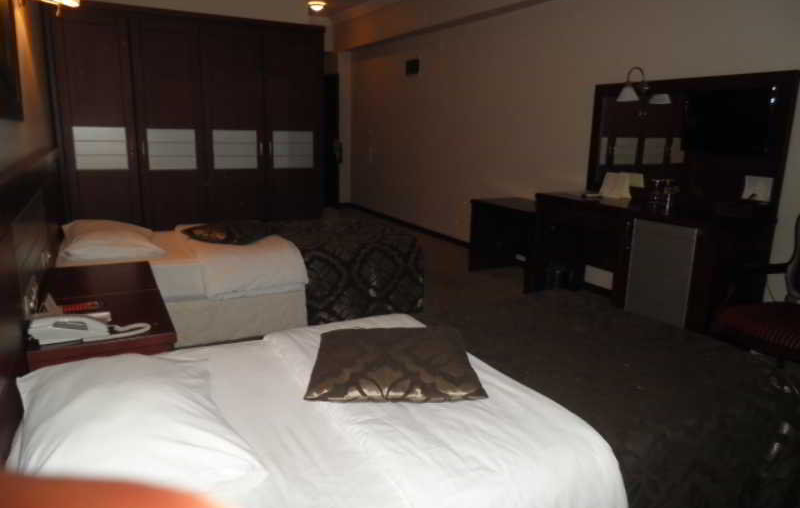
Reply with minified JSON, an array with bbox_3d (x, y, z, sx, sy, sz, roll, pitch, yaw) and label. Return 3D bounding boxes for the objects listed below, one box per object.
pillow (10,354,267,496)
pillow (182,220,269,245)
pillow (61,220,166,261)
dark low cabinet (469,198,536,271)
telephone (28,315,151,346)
[{"bbox_3d":[-0.668,0.360,1.342,0.512,0.149,0.688,-5,15,-28],"label":"pillow"},{"bbox_3d":[-1.117,-0.155,3.607,0.496,0.112,0.496,-5,15,-28],"label":"pillow"},{"bbox_3d":[-1.724,-0.128,3.294,0.533,0.149,0.719,-5,15,-28],"label":"pillow"},{"bbox_3d":[1.042,-0.104,4.674,0.539,0.636,0.787,-5,15,-28],"label":"dark low cabinet"},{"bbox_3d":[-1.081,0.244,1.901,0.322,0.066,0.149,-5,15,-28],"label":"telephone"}]

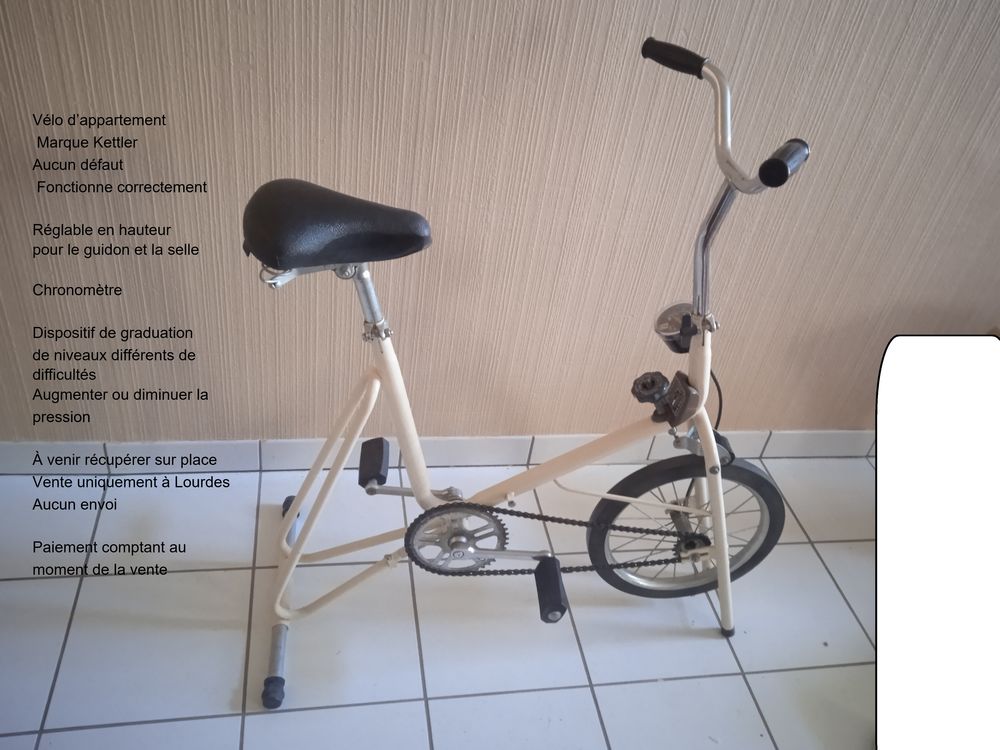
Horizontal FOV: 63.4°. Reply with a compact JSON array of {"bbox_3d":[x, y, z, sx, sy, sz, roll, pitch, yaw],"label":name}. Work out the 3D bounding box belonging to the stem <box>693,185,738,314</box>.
[{"bbox_3d":[0.298,-0.178,1.140,0.050,0.215,0.027,3,38,-9],"label":"stem"}]

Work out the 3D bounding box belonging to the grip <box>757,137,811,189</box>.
[{"bbox_3d":[0.307,-0.228,0.870,0.031,0.031,0.101,26,38,20],"label":"grip"}]

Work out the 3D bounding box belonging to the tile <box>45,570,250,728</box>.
[{"bbox_3d":[-0.598,0.472,1.419,0.300,0.010,0.300,0,38,-13],"label":"tile"}]

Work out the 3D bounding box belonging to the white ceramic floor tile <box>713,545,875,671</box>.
[{"bbox_3d":[0.584,0.476,1.688,0.300,0.010,0.300,0,38,-13],"label":"white ceramic floor tile"}]

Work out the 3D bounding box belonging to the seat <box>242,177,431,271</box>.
[{"bbox_3d":[-0.213,-0.195,1.067,0.255,0.092,0.200,3,38,-9],"label":"seat"}]

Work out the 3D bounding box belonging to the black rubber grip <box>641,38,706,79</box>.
[{"bbox_3d":[0.246,-0.446,1.138,0.101,0.031,0.031,32,42,23],"label":"black rubber grip"}]

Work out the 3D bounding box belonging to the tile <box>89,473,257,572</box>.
[{"bbox_3d":[-0.647,0.296,1.638,0.300,0.010,0.264,0,38,-13],"label":"tile"}]

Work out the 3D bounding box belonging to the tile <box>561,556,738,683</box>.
[{"bbox_3d":[0.290,0.478,1.632,0.300,0.010,0.300,0,38,-13],"label":"tile"}]

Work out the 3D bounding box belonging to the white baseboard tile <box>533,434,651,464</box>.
[{"bbox_3d":[0.224,0.176,1.929,0.300,0.082,0.010,0,38,-13],"label":"white baseboard tile"}]

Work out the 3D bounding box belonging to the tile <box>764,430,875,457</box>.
[{"bbox_3d":[0.813,0.176,2.051,0.300,0.090,0.010,0,38,-13],"label":"tile"}]

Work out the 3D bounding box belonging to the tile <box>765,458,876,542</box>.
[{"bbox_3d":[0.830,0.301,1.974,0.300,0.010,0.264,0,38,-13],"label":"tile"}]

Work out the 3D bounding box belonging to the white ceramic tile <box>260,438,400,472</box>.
[{"bbox_3d":[-0.371,0.174,1.794,0.300,0.082,0.010,0,38,-13],"label":"white ceramic tile"}]

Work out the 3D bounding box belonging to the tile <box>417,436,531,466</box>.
[{"bbox_3d":[-0.074,0.175,1.861,0.300,0.082,0.010,0,38,-13],"label":"tile"}]

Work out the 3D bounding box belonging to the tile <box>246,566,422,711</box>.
[{"bbox_3d":[-0.305,0.476,1.497,0.300,0.010,0.300,0,38,-13],"label":"tile"}]

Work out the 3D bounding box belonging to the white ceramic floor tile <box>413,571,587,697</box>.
[{"bbox_3d":[-0.008,0.477,1.564,0.300,0.010,0.300,0,38,-13],"label":"white ceramic floor tile"}]

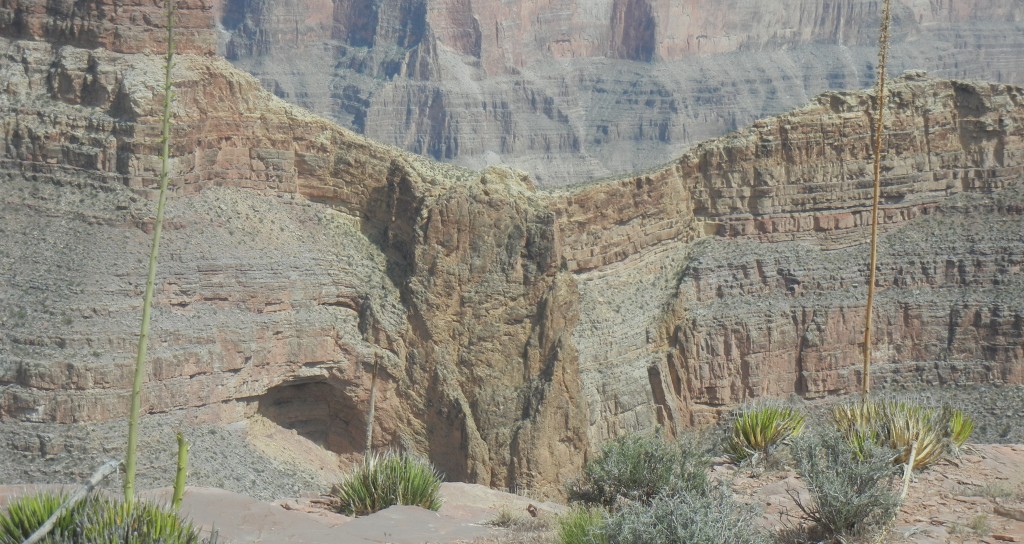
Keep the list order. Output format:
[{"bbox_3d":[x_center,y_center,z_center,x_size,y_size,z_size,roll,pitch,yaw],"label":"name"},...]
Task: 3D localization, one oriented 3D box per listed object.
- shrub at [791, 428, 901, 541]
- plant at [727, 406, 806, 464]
[{"bbox_3d":[1.469,0.936,11.600,0.470,0.469,0.426,1,9,0],"label":"shrub"},{"bbox_3d":[1.295,0.828,13.500,0.398,0.288,0.369,1,9,0],"label":"plant"}]

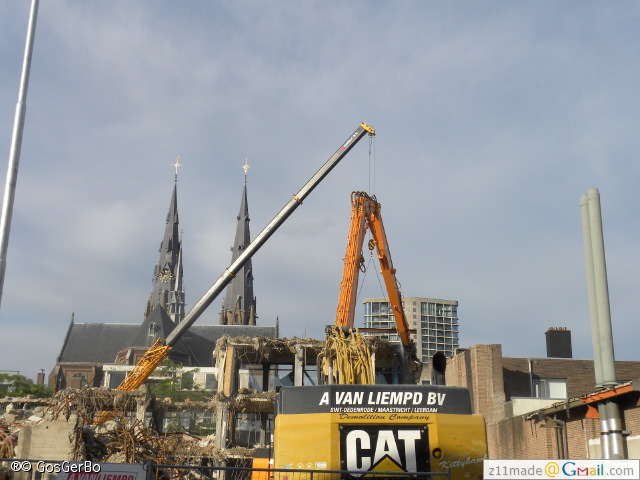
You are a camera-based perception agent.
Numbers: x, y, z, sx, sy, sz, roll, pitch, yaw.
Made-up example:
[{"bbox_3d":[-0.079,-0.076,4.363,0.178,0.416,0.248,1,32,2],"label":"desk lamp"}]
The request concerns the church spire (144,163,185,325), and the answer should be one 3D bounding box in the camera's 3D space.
[{"bbox_3d":[-28.380,0.690,163.350,7.600,36.000,7.600,1,-18,0],"label":"church spire"}]

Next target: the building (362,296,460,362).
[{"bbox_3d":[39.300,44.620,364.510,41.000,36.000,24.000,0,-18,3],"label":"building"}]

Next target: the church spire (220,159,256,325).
[{"bbox_3d":[-15.000,0.590,165.430,7.000,36.000,7.000,1,-18,0],"label":"church spire"}]

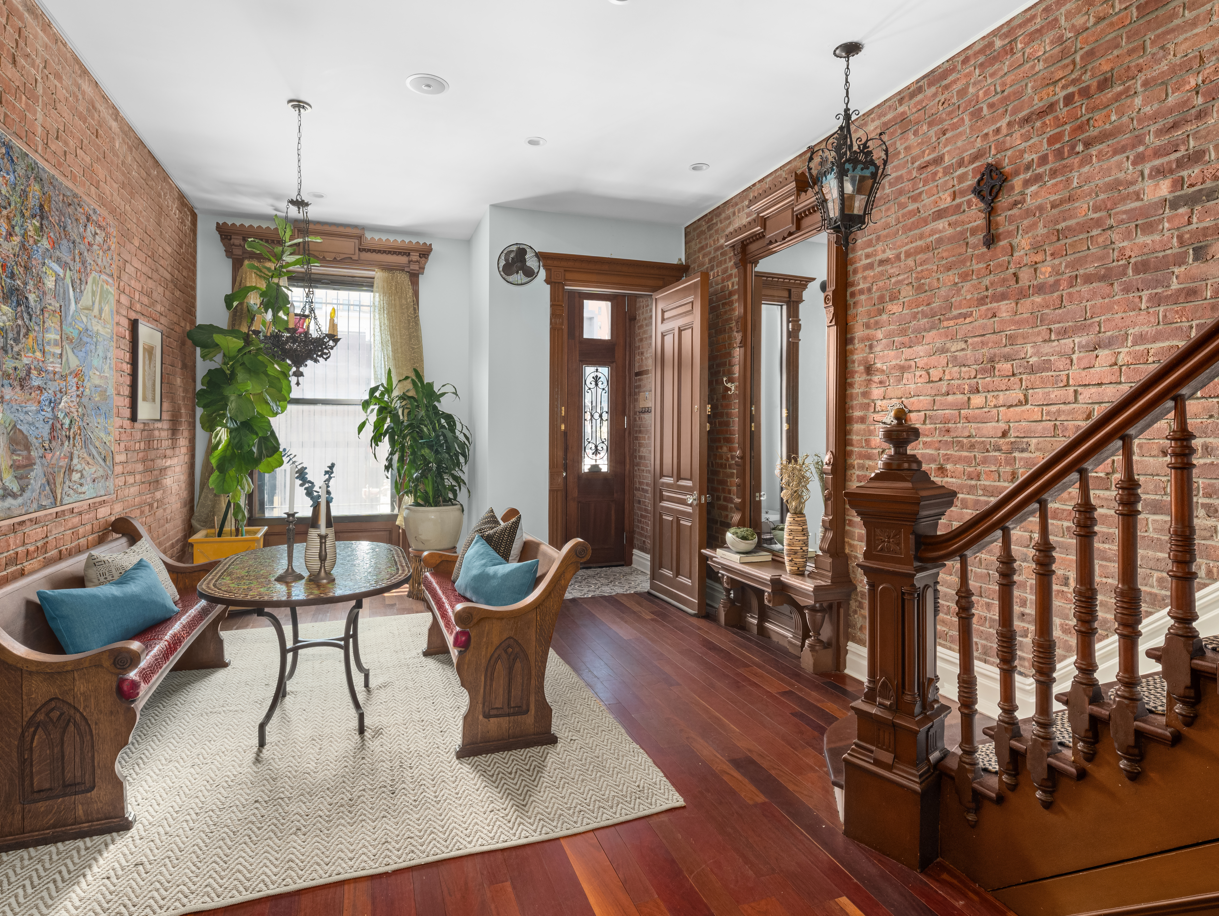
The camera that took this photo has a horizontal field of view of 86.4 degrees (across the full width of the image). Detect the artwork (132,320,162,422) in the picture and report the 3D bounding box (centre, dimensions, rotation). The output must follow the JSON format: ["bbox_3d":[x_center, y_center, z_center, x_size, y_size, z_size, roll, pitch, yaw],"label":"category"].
[{"bbox_3d":[-3.002,-0.546,4.221,0.036,0.630,0.525,0,2,-21],"label":"artwork"}]

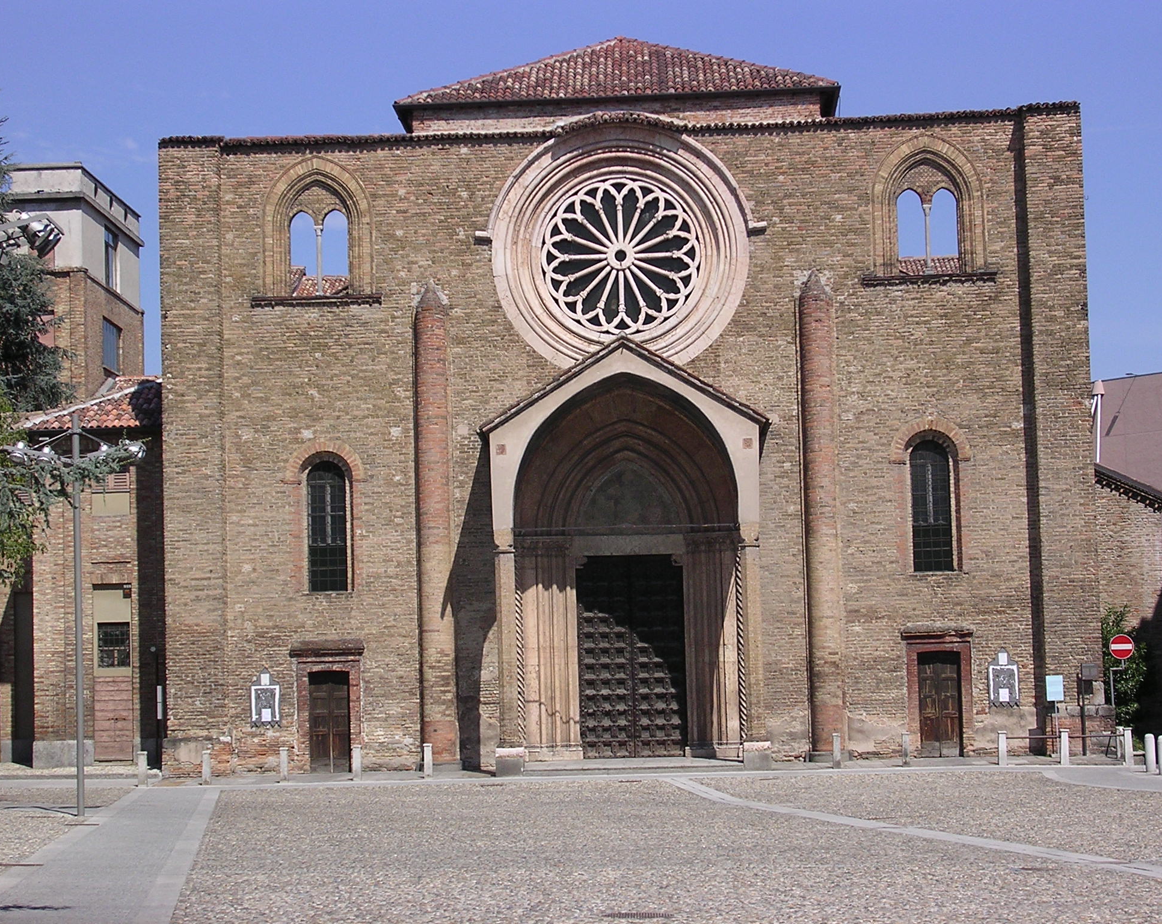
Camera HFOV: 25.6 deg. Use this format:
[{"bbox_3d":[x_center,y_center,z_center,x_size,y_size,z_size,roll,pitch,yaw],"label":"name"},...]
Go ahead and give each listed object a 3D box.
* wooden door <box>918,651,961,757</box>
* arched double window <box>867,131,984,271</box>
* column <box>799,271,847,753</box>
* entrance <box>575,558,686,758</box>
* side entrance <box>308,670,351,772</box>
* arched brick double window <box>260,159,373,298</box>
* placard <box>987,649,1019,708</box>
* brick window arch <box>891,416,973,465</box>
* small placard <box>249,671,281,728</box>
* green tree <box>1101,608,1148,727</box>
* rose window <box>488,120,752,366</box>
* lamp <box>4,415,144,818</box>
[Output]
[{"bbox_3d":[8.845,5.962,63.146,1.020,2.570,0.120,-2,-5,1],"label":"wooden door"},{"bbox_3d":[8.682,-6.428,64.012,2.750,3.450,0.500,-2,-5,1],"label":"arched double window"},{"bbox_3d":[5.941,1.255,62.976,0.820,11.900,0.750,-2,-5,1],"label":"column"},{"bbox_3d":[1.276,4.843,63.761,2.650,5.000,0.200,-2,-5,1],"label":"entrance"},{"bbox_3d":[-6.212,6.386,63.253,1.020,2.480,0.300,-2,-5,1],"label":"side entrance"},{"bbox_3d":[-6.607,-5.930,64.217,2.700,3.350,0.500,-2,-5,1],"label":"arched brick double window"},{"bbox_3d":[10.347,5.297,62.825,0.731,1.438,0.080,-2,-5,1],"label":"placard"},{"bbox_3d":[8.650,-0.546,63.381,1.965,1.137,0.300,-2,-5,1],"label":"brick window arch"},{"bbox_3d":[-7.771,5.815,63.074,0.748,1.442,0.080,-2,-5,1],"label":"small placard"},{"bbox_3d":[13.998,5.511,66.000,1.250,3.600,1.300,-2,-5,1],"label":"green tree"},{"bbox_3d":[0.970,-5.257,63.990,6.550,6.450,0.700,-2,-5,1],"label":"rose window"},{"bbox_3d":[-8.974,2.709,45.400,2.450,7.000,0.900,-2,-5,1],"label":"lamp"}]

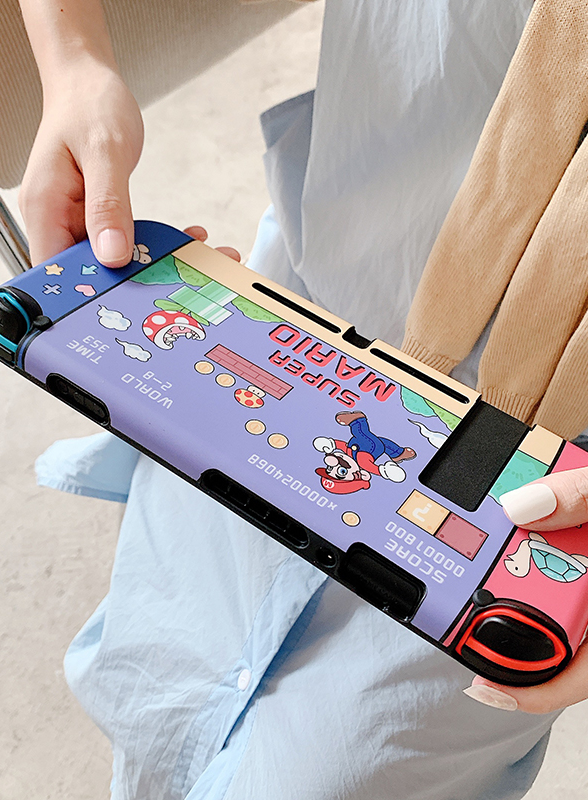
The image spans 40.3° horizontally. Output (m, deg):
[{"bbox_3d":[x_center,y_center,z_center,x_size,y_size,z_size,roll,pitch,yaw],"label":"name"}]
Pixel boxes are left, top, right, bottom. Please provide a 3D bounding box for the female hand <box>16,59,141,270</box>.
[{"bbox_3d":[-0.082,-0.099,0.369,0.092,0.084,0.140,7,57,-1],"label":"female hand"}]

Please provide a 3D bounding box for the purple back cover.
[{"bbox_3d":[0.002,0.002,0.297,0.174,0.016,0.103,30,42,16],"label":"purple back cover"}]

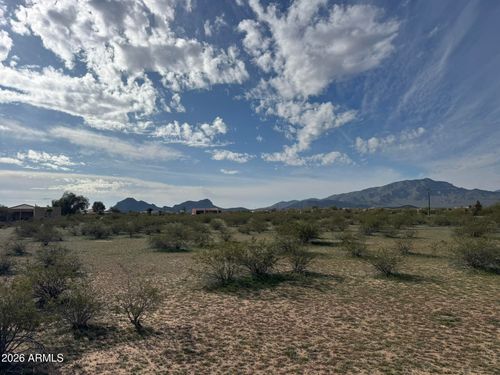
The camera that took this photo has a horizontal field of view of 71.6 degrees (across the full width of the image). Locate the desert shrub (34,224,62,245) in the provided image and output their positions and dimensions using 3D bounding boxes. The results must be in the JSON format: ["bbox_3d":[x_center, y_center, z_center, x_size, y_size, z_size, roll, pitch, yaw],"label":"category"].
[{"bbox_3d":[-10.339,2.420,17.822,1.390,0.980,1.300,0,-4,0],"label":"desert shrub"}]

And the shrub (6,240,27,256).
[{"bbox_3d":[-8.962,2.338,13.325,0.740,0.560,0.690,0,-4,0],"label":"shrub"}]

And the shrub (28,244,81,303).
[{"bbox_3d":[-3.755,1.661,6.696,1.040,1.050,0.970,0,-4,0],"label":"shrub"}]

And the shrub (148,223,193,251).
[{"bbox_3d":[-3.537,2.171,15.464,1.900,1.170,1.770,0,-4,0],"label":"shrub"}]

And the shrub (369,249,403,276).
[{"bbox_3d":[3.641,2.010,9.341,0.890,0.700,0.820,0,-4,0],"label":"shrub"}]

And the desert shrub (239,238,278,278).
[{"bbox_3d":[0.214,1.790,8.939,1.007,0.943,0.927,-1,-4,0],"label":"desert shrub"}]

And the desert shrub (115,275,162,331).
[{"bbox_3d":[-1.582,1.624,4.935,0.666,0.761,0.613,-1,-4,0],"label":"desert shrub"}]

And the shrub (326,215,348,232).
[{"bbox_3d":[7.027,2.888,27.886,1.710,1.350,1.590,0,-4,0],"label":"shrub"}]

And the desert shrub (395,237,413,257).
[{"bbox_3d":[5.616,2.172,12.712,0.646,0.599,0.594,-1,-4,0],"label":"desert shrub"}]

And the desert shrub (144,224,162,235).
[{"bbox_3d":[-7.182,3.120,25.818,1.312,0.726,1.207,-1,-4,0],"label":"desert shrub"}]

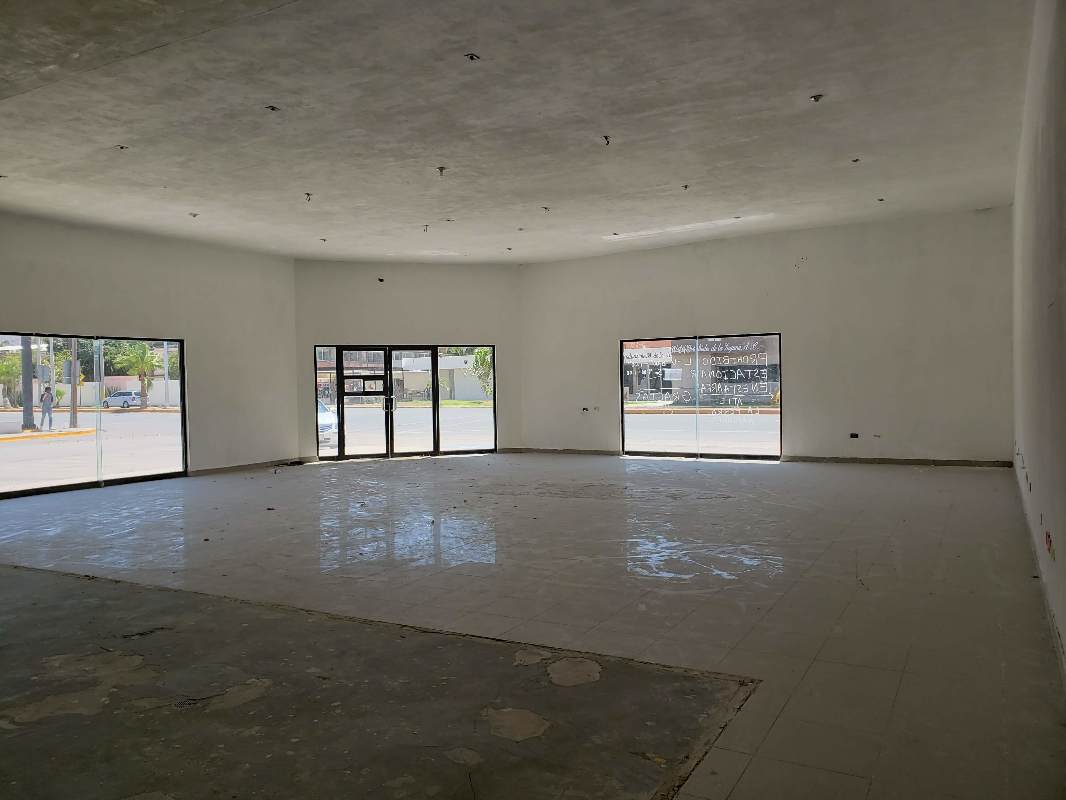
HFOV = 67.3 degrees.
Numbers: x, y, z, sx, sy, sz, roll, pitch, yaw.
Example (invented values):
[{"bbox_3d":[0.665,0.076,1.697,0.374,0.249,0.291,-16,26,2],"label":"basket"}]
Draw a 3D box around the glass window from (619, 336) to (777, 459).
[{"bbox_3d":[3.032,-0.046,14.758,3.010,2.216,0.100,-1,1,30],"label":"glass window"}]

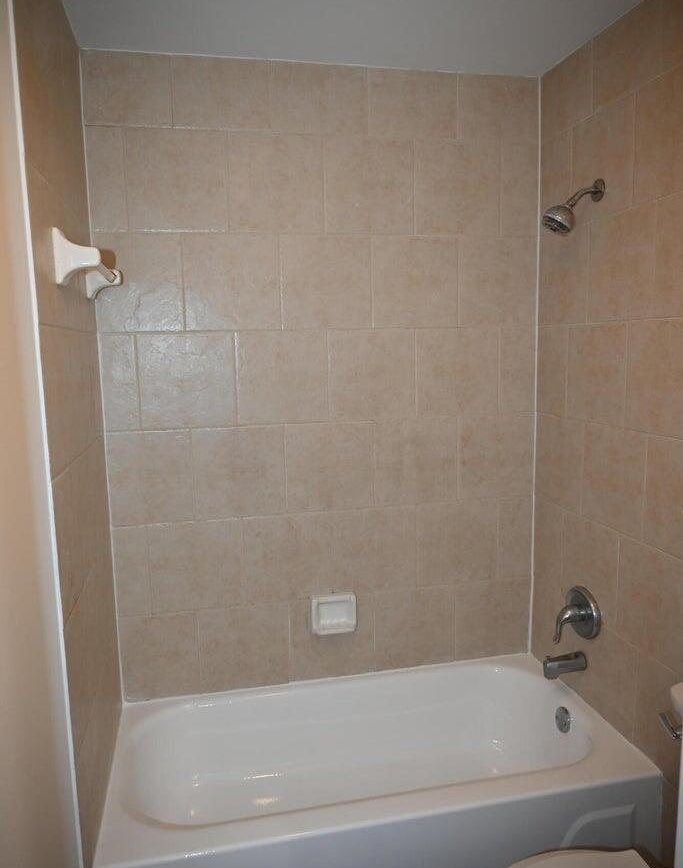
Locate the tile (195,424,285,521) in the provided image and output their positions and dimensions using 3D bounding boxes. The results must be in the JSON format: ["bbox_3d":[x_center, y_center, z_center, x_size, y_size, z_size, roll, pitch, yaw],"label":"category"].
[{"bbox_3d":[-0.338,0.126,2.263,0.304,0.304,0.010,-3,8,-12],"label":"tile"}]

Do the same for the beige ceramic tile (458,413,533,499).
[{"bbox_3d":[0.557,0.082,2.460,0.294,0.304,0.010,-3,8,-12],"label":"beige ceramic tile"}]

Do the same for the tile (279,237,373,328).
[{"bbox_3d":[-0.049,-0.503,2.261,0.306,0.306,0.010,-3,8,-12],"label":"tile"}]

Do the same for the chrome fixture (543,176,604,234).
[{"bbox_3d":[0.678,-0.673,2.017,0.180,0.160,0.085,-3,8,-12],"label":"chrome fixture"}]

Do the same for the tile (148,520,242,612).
[{"bbox_3d":[-0.482,0.441,2.283,0.303,0.302,0.010,-3,8,-12],"label":"tile"}]

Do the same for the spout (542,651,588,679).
[{"bbox_3d":[0.723,0.755,2.226,0.143,0.076,0.055,-3,8,-12],"label":"spout"}]

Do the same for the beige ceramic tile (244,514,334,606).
[{"bbox_3d":[-0.181,0.424,2.341,0.305,0.305,0.012,-3,8,-12],"label":"beige ceramic tile"}]

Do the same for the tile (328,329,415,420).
[{"bbox_3d":[0.107,-0.201,2.324,0.305,0.305,0.012,-3,8,-12],"label":"tile"}]

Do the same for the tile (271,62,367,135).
[{"bbox_3d":[-0.067,-1.064,2.175,0.310,0.212,0.010,-3,8,-12],"label":"tile"}]

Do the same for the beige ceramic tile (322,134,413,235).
[{"bbox_3d":[0.094,-0.811,2.244,0.302,0.307,0.010,-3,8,-12],"label":"beige ceramic tile"}]

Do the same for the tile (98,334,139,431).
[{"bbox_3d":[-0.697,-0.161,2.145,0.107,0.304,0.010,-3,8,-12],"label":"tile"}]

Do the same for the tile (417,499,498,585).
[{"bbox_3d":[0.420,0.394,2.472,0.305,0.305,0.012,-3,8,-12],"label":"tile"}]

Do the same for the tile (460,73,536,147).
[{"bbox_3d":[0.534,-1.094,2.304,0.296,0.212,0.010,-3,8,-12],"label":"tile"}]

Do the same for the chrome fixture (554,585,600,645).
[{"bbox_3d":[0.740,0.587,2.195,0.100,0.181,0.165,-3,8,-12],"label":"chrome fixture"}]

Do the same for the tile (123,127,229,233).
[{"bbox_3d":[-0.506,-0.781,2.110,0.305,0.305,0.012,-3,8,-12],"label":"tile"}]

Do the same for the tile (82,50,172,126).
[{"bbox_3d":[-0.640,-1.031,2.048,0.250,0.208,0.010,-3,8,-12],"label":"tile"}]

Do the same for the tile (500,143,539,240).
[{"bbox_3d":[0.615,-0.838,2.356,0.140,0.307,0.010,-3,8,-12],"label":"tile"}]

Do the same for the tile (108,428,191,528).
[{"bbox_3d":[-0.619,0.141,2.220,0.258,0.307,0.010,-3,8,-12],"label":"tile"}]

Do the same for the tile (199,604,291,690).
[{"bbox_3d":[-0.335,0.736,2.362,0.306,0.296,0.010,-3,8,-12],"label":"tile"}]

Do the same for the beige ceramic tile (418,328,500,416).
[{"bbox_3d":[0.406,-0.216,2.388,0.304,0.304,0.010,-3,8,-12],"label":"beige ceramic tile"}]

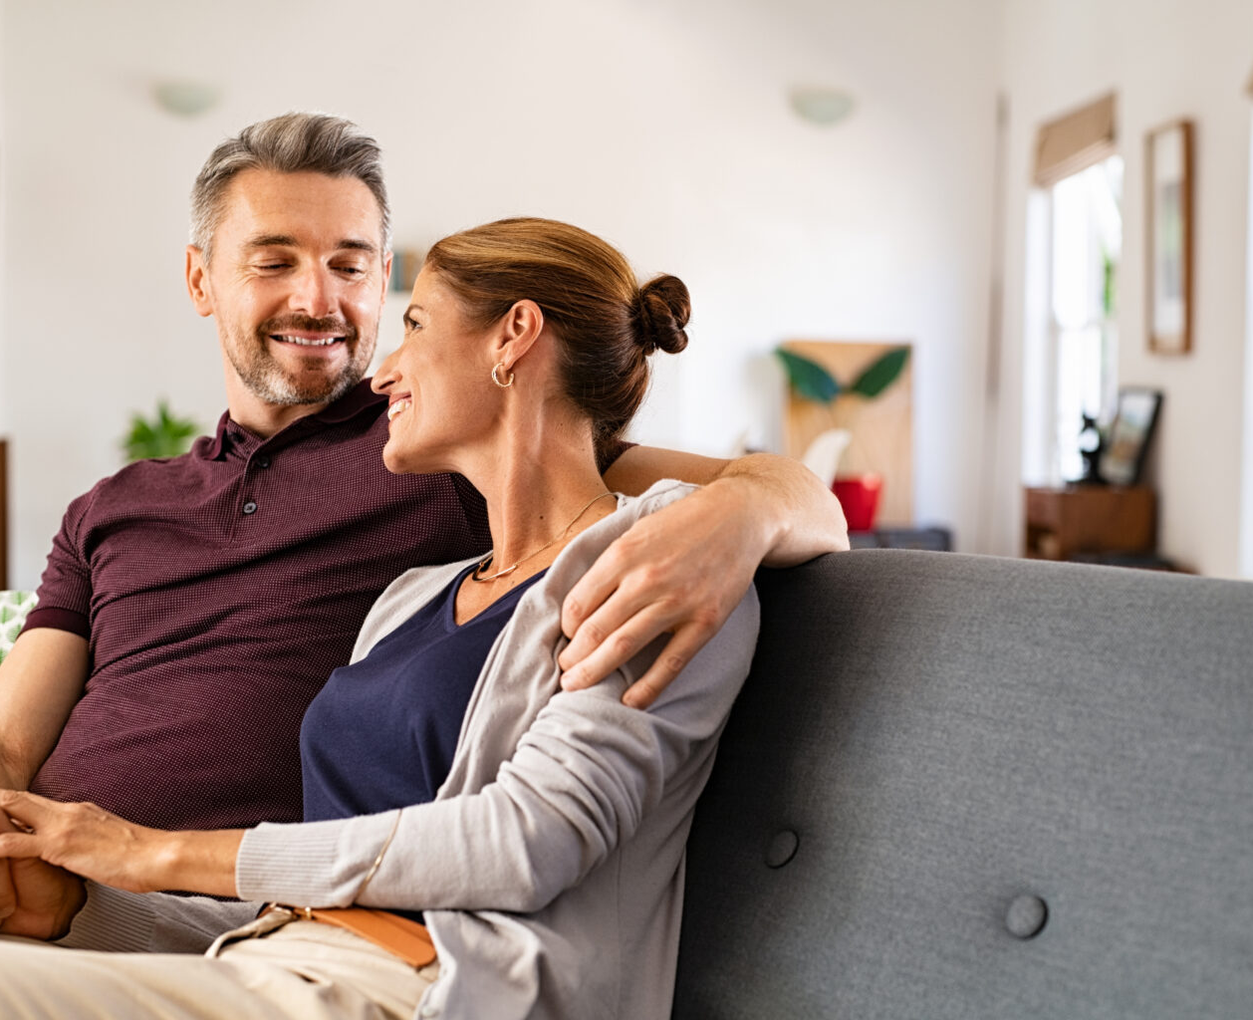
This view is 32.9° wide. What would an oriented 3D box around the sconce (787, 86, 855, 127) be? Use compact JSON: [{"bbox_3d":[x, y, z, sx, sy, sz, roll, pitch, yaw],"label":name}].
[{"bbox_3d":[0.786,-1.624,8.550,0.270,0.140,0.130,0,3,-4],"label":"sconce"}]

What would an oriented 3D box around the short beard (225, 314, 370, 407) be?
[{"bbox_3d":[-0.281,-0.128,1.820,0.125,0.085,0.085,1,8,-20],"label":"short beard"}]

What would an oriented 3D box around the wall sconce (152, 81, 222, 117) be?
[{"bbox_3d":[-1.726,-1.614,8.350,0.270,0.135,0.130,0,3,-4],"label":"wall sconce"}]

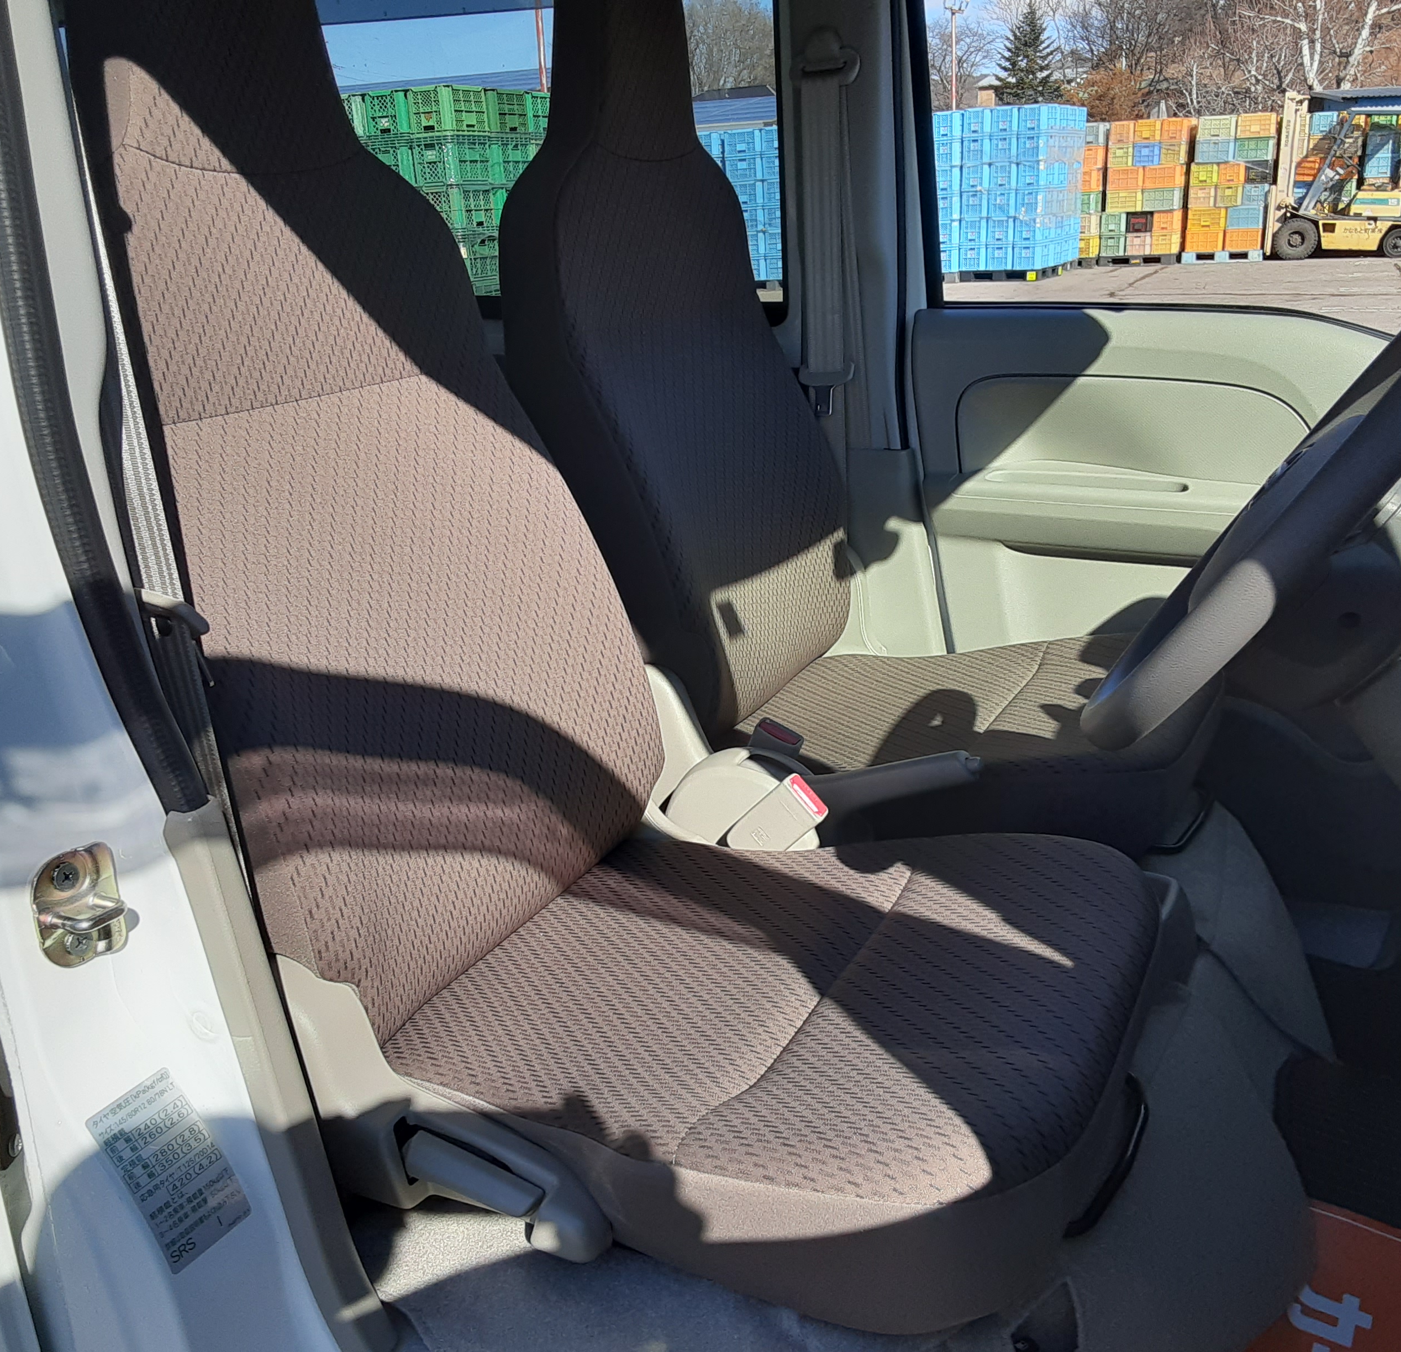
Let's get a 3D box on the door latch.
[{"bbox_3d":[-0.373,0.148,0.872,0.034,0.071,0.061,9,23,26],"label":"door latch"}]

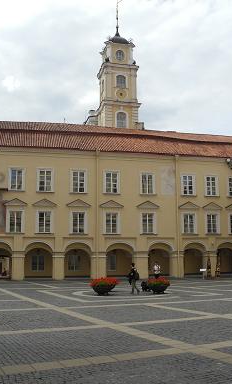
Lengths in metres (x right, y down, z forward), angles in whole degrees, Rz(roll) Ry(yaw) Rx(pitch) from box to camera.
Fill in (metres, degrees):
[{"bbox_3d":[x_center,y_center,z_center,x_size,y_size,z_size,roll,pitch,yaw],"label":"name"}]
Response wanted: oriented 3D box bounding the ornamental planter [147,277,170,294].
[{"bbox_3d":[2.410,5.279,23.584,1.320,1.000,1.320,0,-10,0],"label":"ornamental planter"}]

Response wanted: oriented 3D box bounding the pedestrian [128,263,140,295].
[{"bbox_3d":[1.014,4.913,23.548,0.650,1.750,0.550,-1,-10,6],"label":"pedestrian"}]

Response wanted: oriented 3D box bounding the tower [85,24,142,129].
[{"bbox_3d":[0.387,-7.464,64.184,7.000,40.000,7.000,2,-10,-11],"label":"tower"}]

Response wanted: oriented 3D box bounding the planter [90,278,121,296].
[{"bbox_3d":[-0.583,5.195,22.989,1.600,1.050,1.600,0,-10,0],"label":"planter"}]

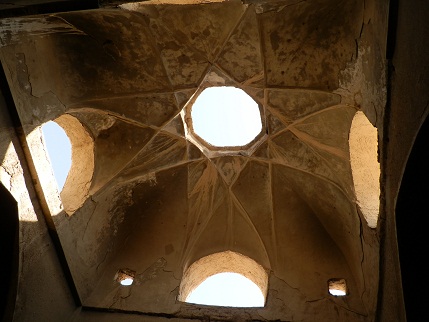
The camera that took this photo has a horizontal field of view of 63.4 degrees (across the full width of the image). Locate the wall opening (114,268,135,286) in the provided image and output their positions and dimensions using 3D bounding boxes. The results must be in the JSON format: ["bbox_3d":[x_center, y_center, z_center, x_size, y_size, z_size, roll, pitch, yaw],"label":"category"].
[{"bbox_3d":[-1.270,1.767,5.060,0.279,0.304,0.217,-3,-69,11],"label":"wall opening"}]

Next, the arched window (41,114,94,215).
[{"bbox_3d":[-1.973,-0.050,4.556,0.372,1.008,1.163,-3,-69,11],"label":"arched window"}]

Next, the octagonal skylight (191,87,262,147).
[{"bbox_3d":[0.214,-0.697,5.785,1.085,0.186,1.085,-3,-69,11],"label":"octagonal skylight"}]

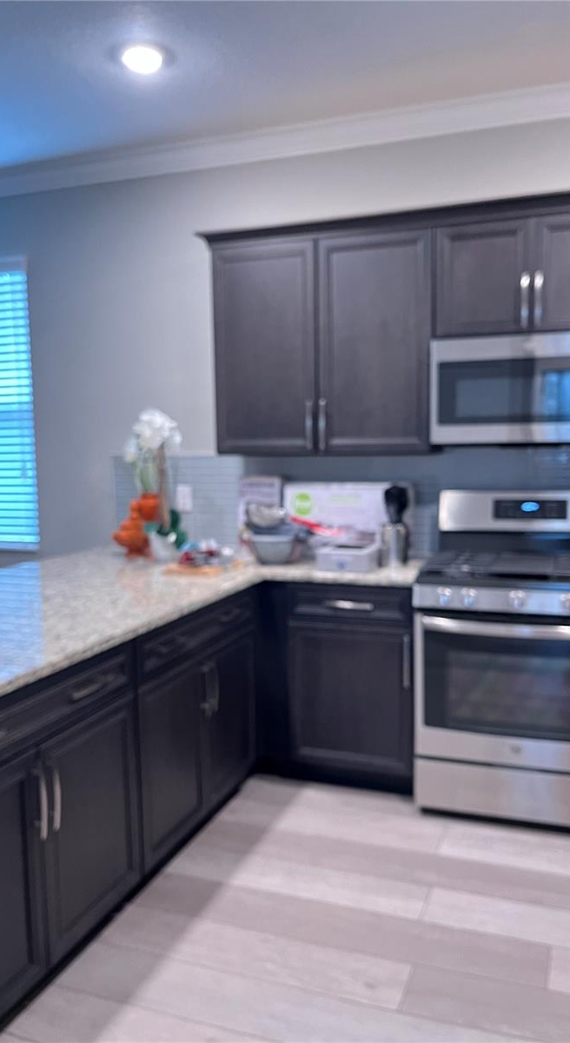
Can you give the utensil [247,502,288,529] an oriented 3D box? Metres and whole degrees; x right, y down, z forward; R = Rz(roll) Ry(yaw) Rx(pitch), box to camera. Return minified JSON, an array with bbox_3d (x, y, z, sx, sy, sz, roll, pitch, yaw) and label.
[{"bbox_3d":[-0.080,-0.024,3.529,0.185,0.110,0.185,-1,5,0],"label":"utensil"}]

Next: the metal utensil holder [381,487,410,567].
[{"bbox_3d":[0.477,0.020,3.379,0.115,0.340,0.115,1,6,20],"label":"metal utensil holder"}]

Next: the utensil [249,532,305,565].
[{"bbox_3d":[-0.030,0.121,3.498,0.225,0.130,0.225,1,6,20],"label":"utensil"}]

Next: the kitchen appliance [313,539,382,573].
[{"bbox_3d":[0.275,0.149,3.344,0.235,0.095,0.195,1,6,20],"label":"kitchen appliance"}]

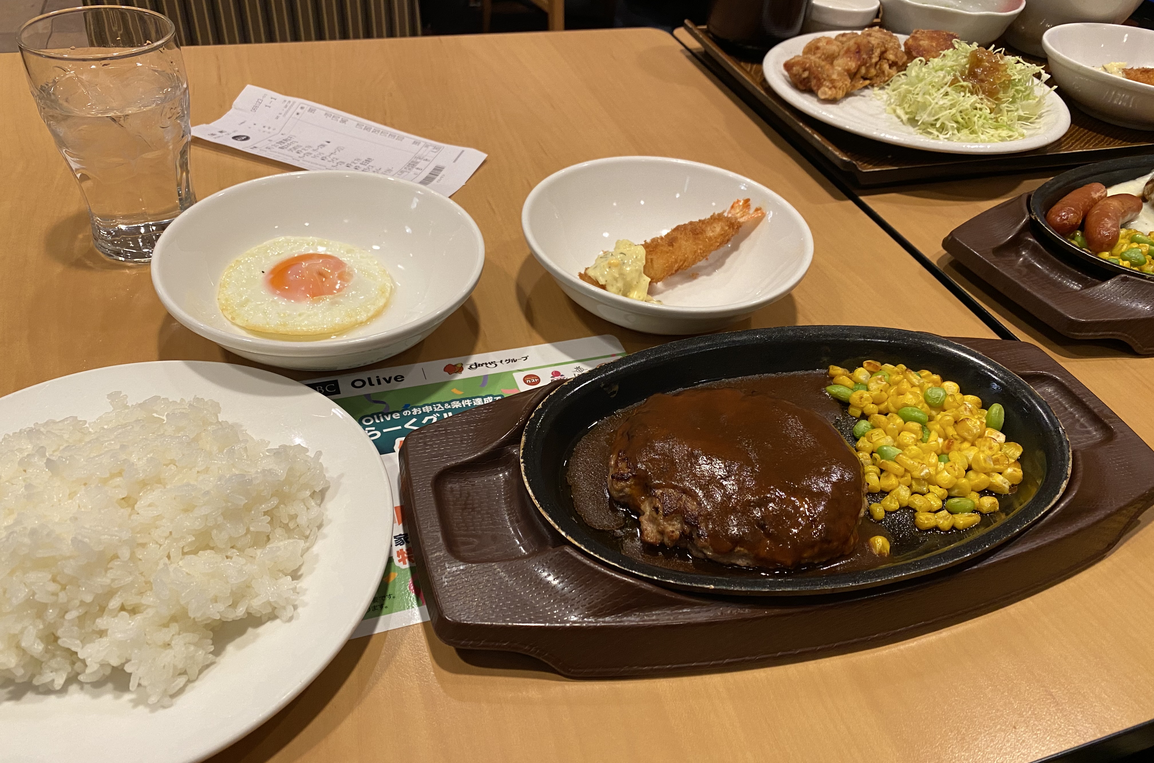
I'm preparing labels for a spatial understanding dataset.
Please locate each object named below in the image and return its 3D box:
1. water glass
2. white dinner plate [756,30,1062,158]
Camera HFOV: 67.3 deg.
[{"bbox_3d":[-0.244,-0.131,0.473,0.072,0.117,0.072,-9,43,-17],"label":"water glass"},{"bbox_3d":[0.266,-0.227,0.699,0.239,0.026,0.239,4,41,-3],"label":"white dinner plate"}]

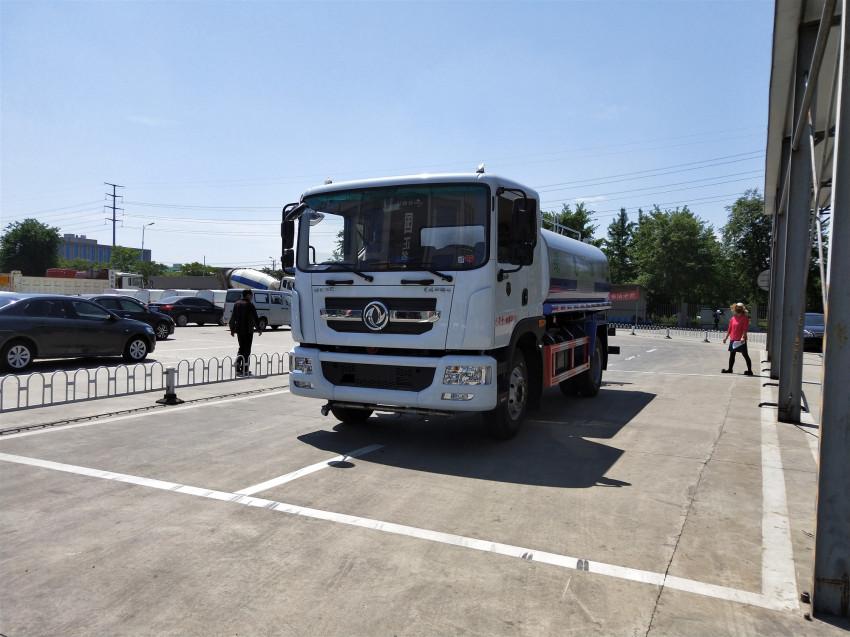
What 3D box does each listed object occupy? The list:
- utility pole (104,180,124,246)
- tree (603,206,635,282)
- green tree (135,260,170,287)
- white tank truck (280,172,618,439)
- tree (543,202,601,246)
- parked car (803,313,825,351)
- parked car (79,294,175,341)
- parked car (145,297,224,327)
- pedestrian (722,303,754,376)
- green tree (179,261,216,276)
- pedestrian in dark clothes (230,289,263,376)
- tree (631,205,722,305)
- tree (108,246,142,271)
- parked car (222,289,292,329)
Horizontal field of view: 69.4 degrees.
[{"bbox_3d":[-96.436,-24.513,190.596,1.000,34.600,7.500,3,3,44],"label":"utility pole"},{"bbox_3d":[19.211,-5.094,60.000,3.800,11.000,3.800,2,2,27],"label":"tree"},{"bbox_3d":[-33.302,-4.162,75.000,4.300,5.600,4.300,2,2,27],"label":"green tree"},{"bbox_3d":[1.080,-0.195,9.285,2.560,2.920,7.100,2,2,27],"label":"white tank truck"},{"bbox_3d":[13.528,-5.383,58.193,6.400,11.200,6.200,1,2,0],"label":"tree"},{"bbox_3d":[16.102,0.530,25.232,1.800,1.460,4.600,2,2,28],"label":"parked car"},{"bbox_3d":[-10.054,-0.009,19.453,1.800,1.470,4.600,2,2,27],"label":"parked car"},{"bbox_3d":[-11.946,-0.390,31.445,1.770,1.480,4.620,2,2,27],"label":"parked car"},{"bbox_3d":[7.294,0.464,14.259,0.720,1.680,0.550,2,2,2],"label":"pedestrian"},{"bbox_3d":[-30.932,-4.911,84.100,5.000,5.800,4.800,1,2,0],"label":"green tree"},{"bbox_3d":[-3.432,0.275,11.800,0.570,1.710,0.400,2,2,23],"label":"pedestrian in dark clothes"},{"bbox_3d":[22.540,-4.773,55.000,8.200,10.800,8.000,2,2,27],"label":"tree"},{"bbox_3d":[-35.215,-5.076,72.116,4.300,6.700,4.200,1,2,0],"label":"tree"},{"bbox_3d":[-6.834,-0.430,27.902,1.620,1.860,4.000,3,2,35],"label":"parked car"}]

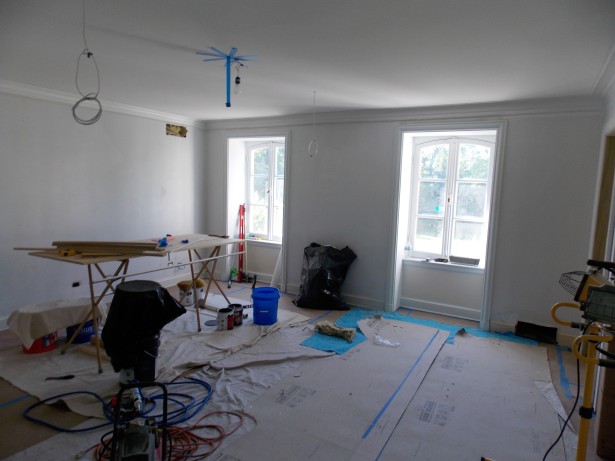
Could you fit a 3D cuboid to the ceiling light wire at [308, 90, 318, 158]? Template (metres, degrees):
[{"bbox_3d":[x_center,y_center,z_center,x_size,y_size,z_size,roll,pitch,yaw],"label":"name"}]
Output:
[{"bbox_3d":[0.064,-1.047,4.063,0.100,0.640,0.060,2,7,0],"label":"ceiling light wire"}]

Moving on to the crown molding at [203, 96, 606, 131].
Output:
[{"bbox_3d":[0.594,-1.406,5.058,5.055,0.130,0.115,5,7,29],"label":"crown molding"}]

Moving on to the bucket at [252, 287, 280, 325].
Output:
[{"bbox_3d":[-0.470,0.851,4.623,0.302,0.365,0.302,2,7,0],"label":"bucket"}]

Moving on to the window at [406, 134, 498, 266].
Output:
[{"bbox_3d":[1.776,-0.371,5.082,1.002,1.570,0.120,5,7,29],"label":"window"}]

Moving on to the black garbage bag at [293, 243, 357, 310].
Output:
[{"bbox_3d":[0.238,0.590,5.241,0.700,0.790,0.460,5,7,29],"label":"black garbage bag"}]

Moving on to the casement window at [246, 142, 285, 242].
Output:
[{"bbox_3d":[-0.544,-0.590,6.357,0.997,1.570,0.120,5,7,29],"label":"casement window"}]

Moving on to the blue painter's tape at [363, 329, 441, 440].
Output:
[{"bbox_3d":[0.902,1.200,3.532,0.028,0.004,2.242,5,8,29],"label":"blue painter's tape"}]

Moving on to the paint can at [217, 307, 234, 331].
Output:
[{"bbox_3d":[-0.877,0.954,4.388,0.172,0.190,0.172,2,7,0],"label":"paint can"}]

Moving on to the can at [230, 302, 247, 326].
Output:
[{"bbox_3d":[-0.799,0.939,4.534,0.172,0.190,0.172,5,7,29],"label":"can"}]

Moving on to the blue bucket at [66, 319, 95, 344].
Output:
[{"bbox_3d":[-2.191,0.871,3.970,0.300,0.370,0.300,2,7,0],"label":"blue bucket"}]

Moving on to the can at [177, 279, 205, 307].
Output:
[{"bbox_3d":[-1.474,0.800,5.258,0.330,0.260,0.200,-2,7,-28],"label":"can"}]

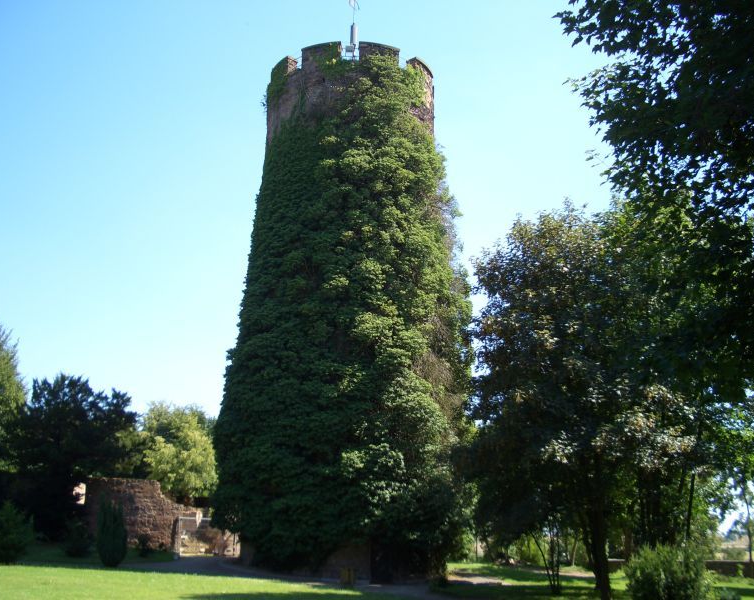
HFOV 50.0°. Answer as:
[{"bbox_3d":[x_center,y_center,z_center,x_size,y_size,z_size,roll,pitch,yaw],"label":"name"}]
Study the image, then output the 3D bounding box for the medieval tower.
[{"bbox_3d":[-1.442,0.676,41.612,12.180,25.830,11.860,0,-16,0],"label":"medieval tower"}]

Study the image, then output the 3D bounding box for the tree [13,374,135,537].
[{"bbox_3d":[-16.410,8.492,43.880,6.620,9.030,6.290,0,-16,0],"label":"tree"}]

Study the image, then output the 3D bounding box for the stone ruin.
[{"bbox_3d":[-12.230,12.368,46.289,8.850,4.390,1.400,2,-16,-7],"label":"stone ruin"}]

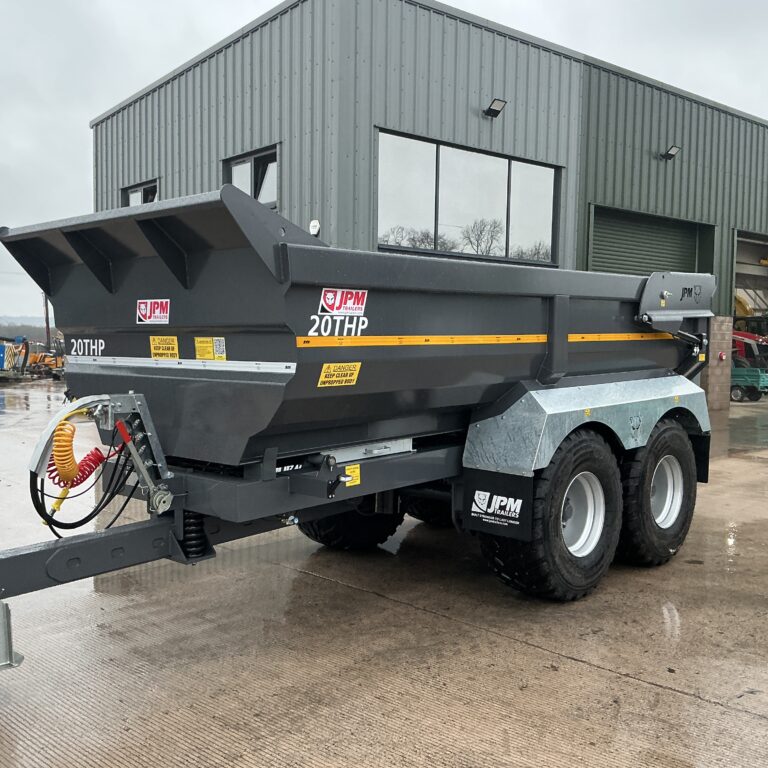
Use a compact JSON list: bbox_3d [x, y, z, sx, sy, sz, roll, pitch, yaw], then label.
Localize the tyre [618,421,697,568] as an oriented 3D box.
[{"bbox_3d":[2.144,0.877,6.942,0.530,1.220,1.220,3,4,44],"label":"tyre"}]

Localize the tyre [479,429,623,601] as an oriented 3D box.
[{"bbox_3d":[1.232,0.914,5.993,0.530,1.220,1.220,3,4,44],"label":"tyre"}]

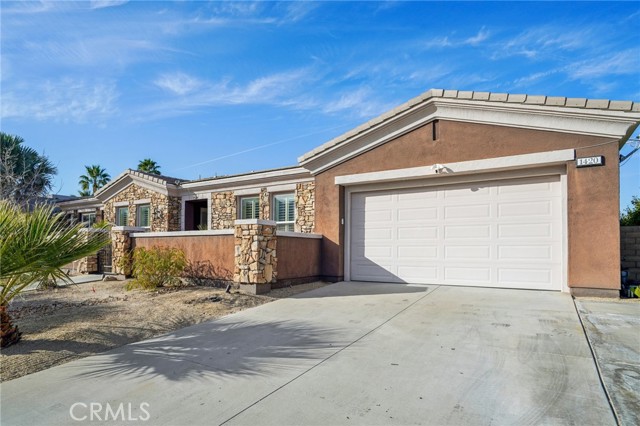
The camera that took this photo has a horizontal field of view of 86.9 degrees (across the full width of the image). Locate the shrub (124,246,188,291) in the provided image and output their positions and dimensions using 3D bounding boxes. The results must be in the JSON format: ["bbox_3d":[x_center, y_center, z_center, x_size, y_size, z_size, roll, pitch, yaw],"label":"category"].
[{"bbox_3d":[-4.068,1.369,8.400,1.220,1.030,1.080,-2,-5,31],"label":"shrub"}]

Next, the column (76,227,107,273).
[{"bbox_3d":[-7.566,1.297,11.305,0.640,1.490,0.640,-2,-5,31],"label":"column"}]

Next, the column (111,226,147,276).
[{"bbox_3d":[-5.785,1.217,10.228,0.640,1.546,0.640,-2,-5,31],"label":"column"}]

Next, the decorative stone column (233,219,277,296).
[{"bbox_3d":[-1.427,0.967,7.557,0.640,1.580,0.640,-2,-5,31],"label":"decorative stone column"}]

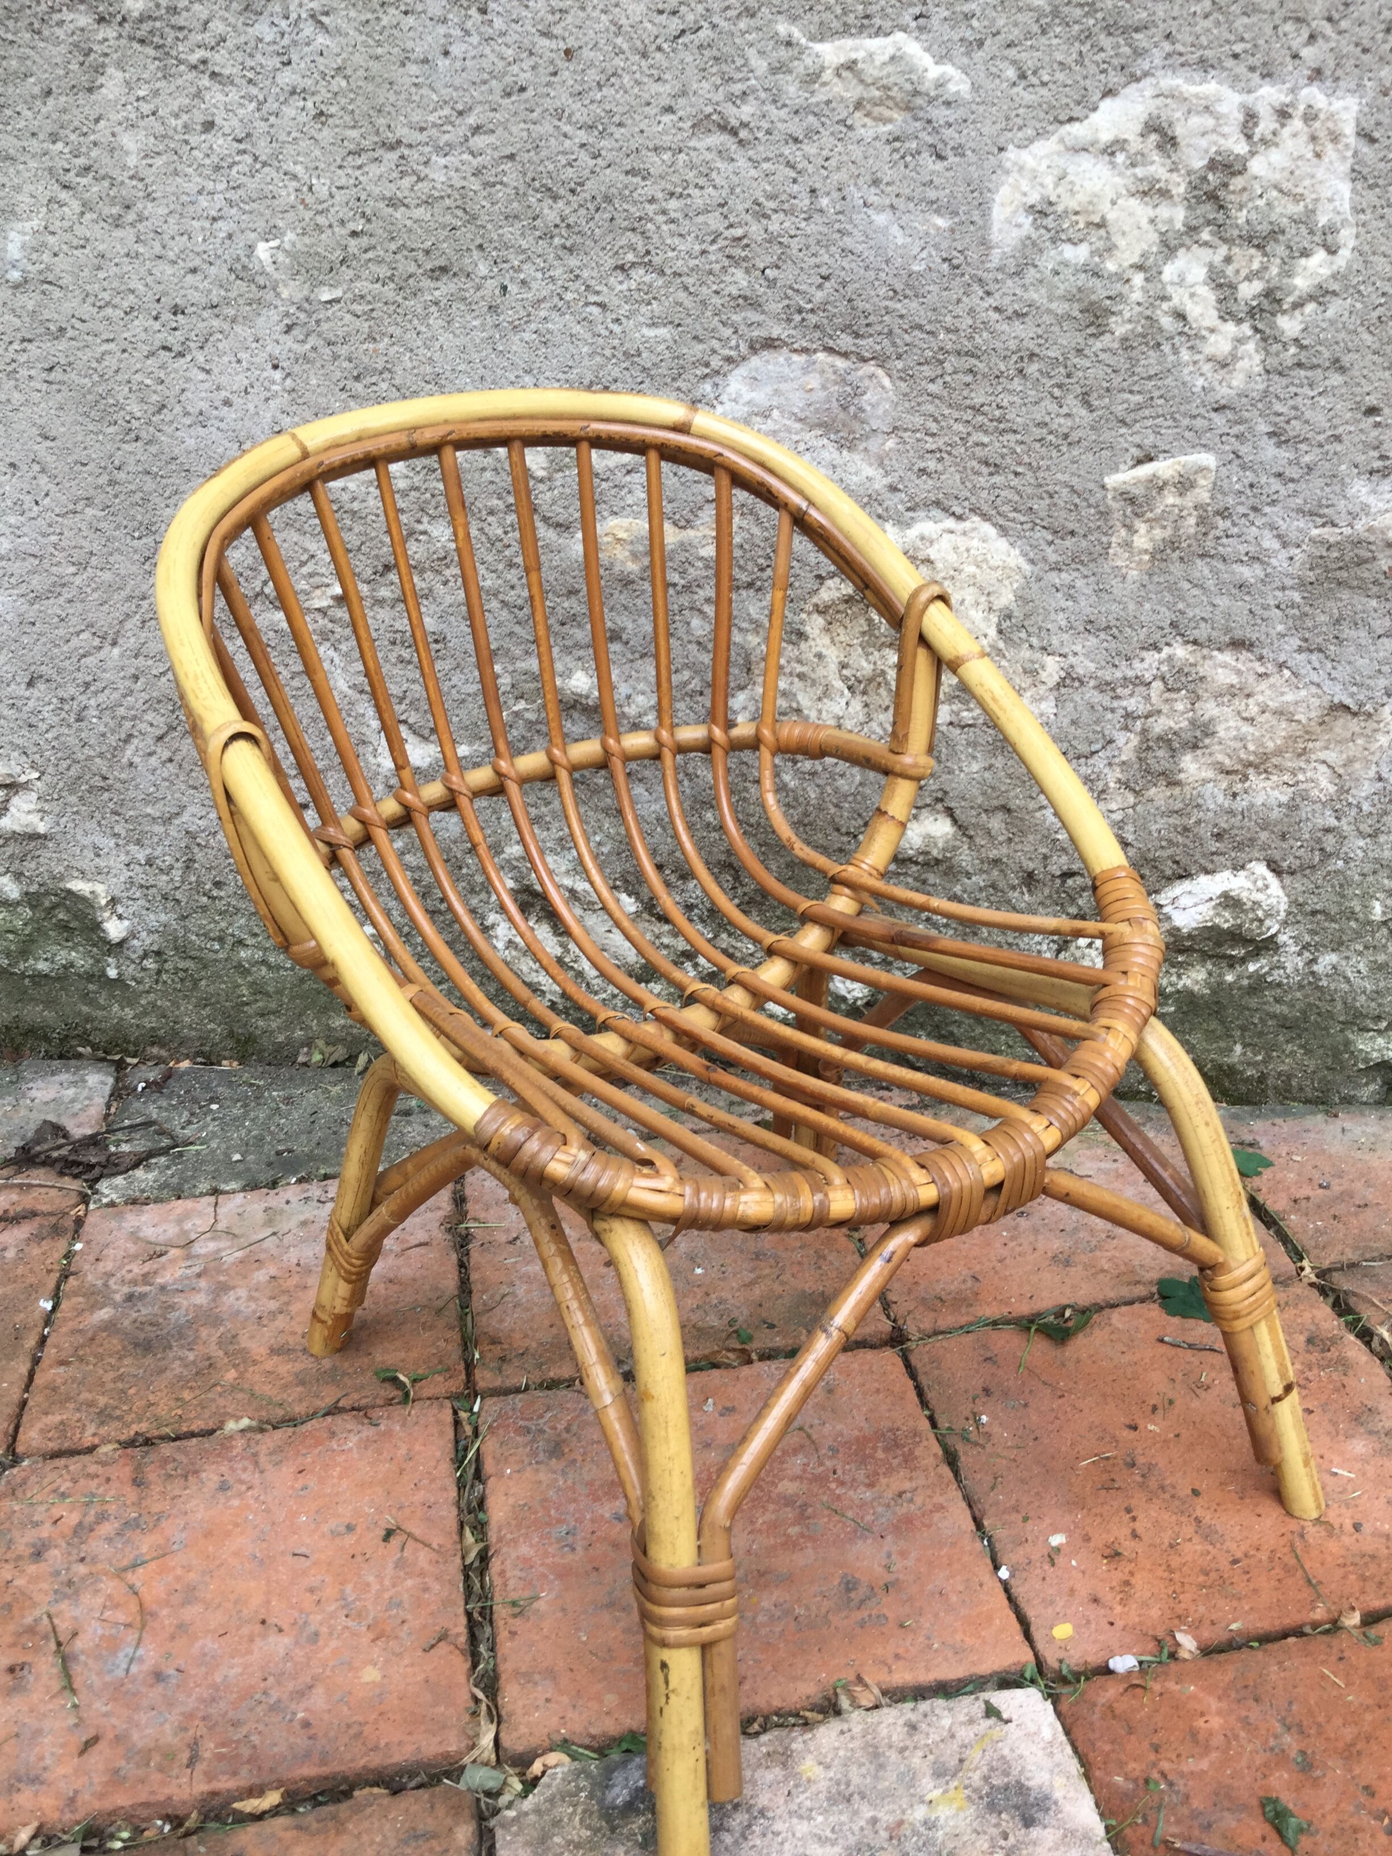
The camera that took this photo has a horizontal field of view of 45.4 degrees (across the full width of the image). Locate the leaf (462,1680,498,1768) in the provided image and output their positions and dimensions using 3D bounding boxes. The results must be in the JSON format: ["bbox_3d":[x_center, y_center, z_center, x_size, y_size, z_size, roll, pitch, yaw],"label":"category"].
[{"bbox_3d":[-0.091,0.336,0.703,0.015,0.010,0.040,-6,26,-7],"label":"leaf"}]

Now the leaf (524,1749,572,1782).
[{"bbox_3d":[-0.061,0.343,0.681,0.021,0.007,0.011,-14,28,-24],"label":"leaf"}]

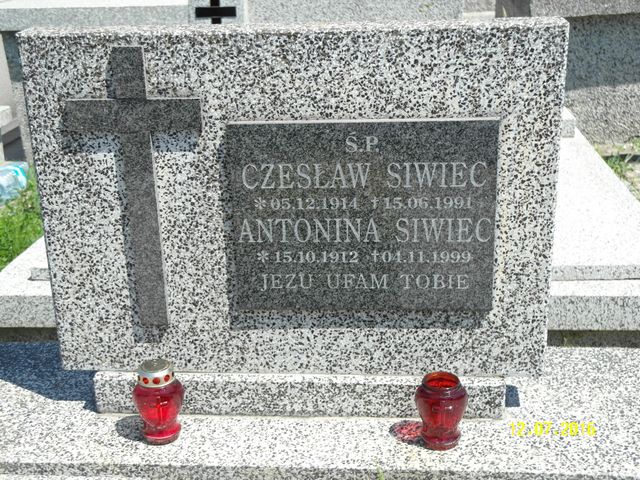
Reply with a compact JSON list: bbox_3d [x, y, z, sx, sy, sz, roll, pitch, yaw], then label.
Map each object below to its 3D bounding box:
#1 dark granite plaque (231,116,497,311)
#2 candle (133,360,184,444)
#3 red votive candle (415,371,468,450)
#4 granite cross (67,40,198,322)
[{"bbox_3d":[0.067,-0.034,1.389,0.400,0.299,0.020,0,20,5],"label":"dark granite plaque"},{"bbox_3d":[-0.253,0.255,1.431,0.080,0.125,0.080,0,20,5],"label":"candle"},{"bbox_3d":[0.185,0.262,1.385,0.080,0.104,0.080,0,20,5],"label":"red votive candle"},{"bbox_3d":[-0.273,-0.073,1.403,0.205,0.446,0.020,0,20,5],"label":"granite cross"}]

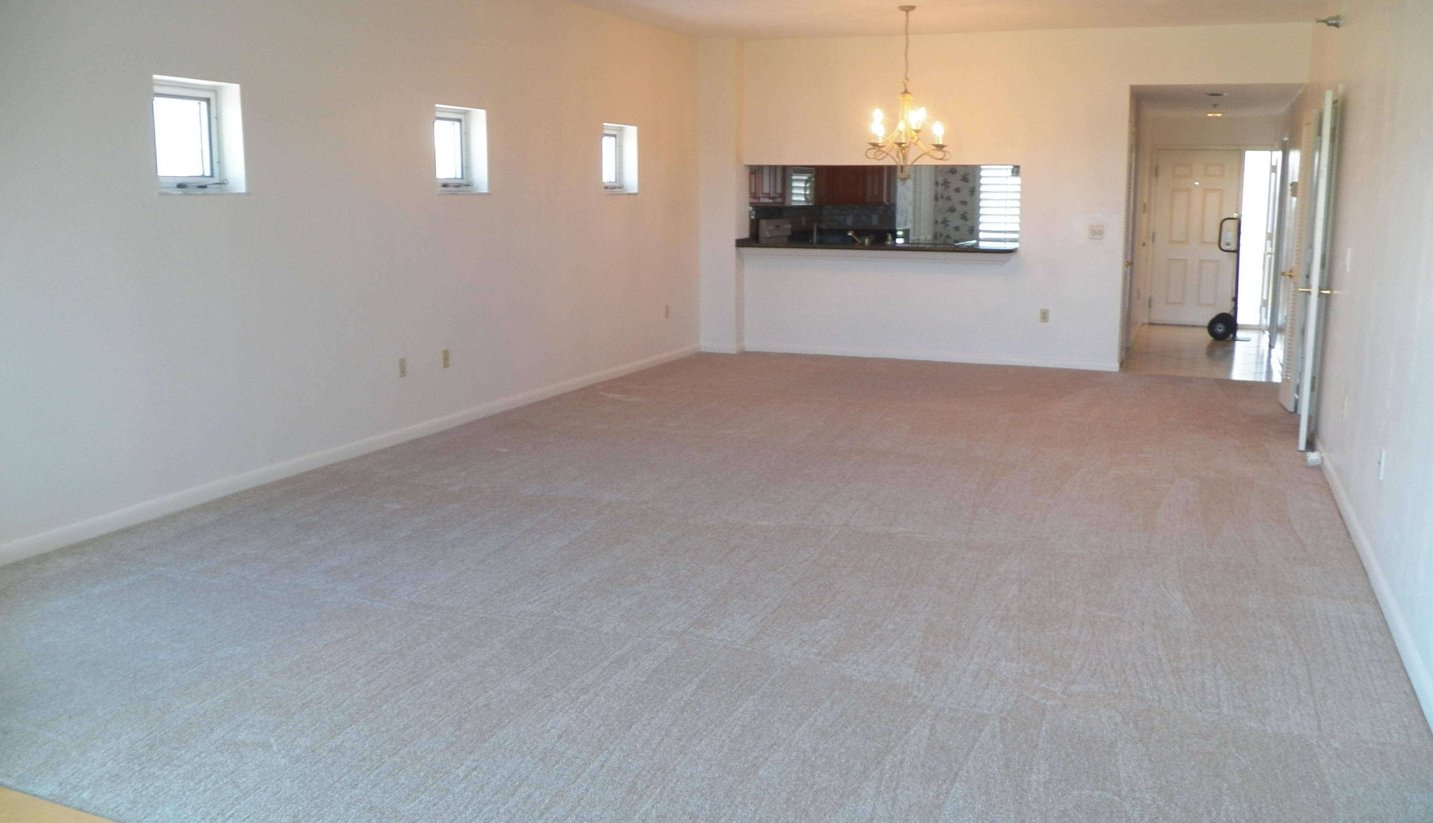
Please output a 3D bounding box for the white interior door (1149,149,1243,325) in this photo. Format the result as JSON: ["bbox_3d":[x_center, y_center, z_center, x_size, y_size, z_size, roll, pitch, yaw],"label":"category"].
[{"bbox_3d":[5.396,-1.954,13.053,0.880,1.990,0.050,4,12,23],"label":"white interior door"}]

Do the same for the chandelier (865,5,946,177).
[{"bbox_3d":[1.363,-2.291,8.375,0.620,1.220,0.620,4,12,23],"label":"chandelier"}]

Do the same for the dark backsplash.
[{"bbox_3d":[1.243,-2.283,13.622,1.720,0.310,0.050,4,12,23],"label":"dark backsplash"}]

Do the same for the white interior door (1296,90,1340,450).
[{"bbox_3d":[3.560,-0.836,6.839,0.050,2.020,0.750,6,12,29],"label":"white interior door"}]

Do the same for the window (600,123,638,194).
[{"bbox_3d":[-0.818,-1.992,9.150,0.150,0.540,0.550,4,12,23],"label":"window"}]

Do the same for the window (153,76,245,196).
[{"bbox_3d":[-2.446,-1.280,5.374,0.150,0.520,0.530,4,12,23],"label":"window"}]

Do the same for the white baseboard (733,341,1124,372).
[{"bbox_3d":[1.786,-0.490,10.243,3.380,0.088,0.020,4,12,23],"label":"white baseboard"}]

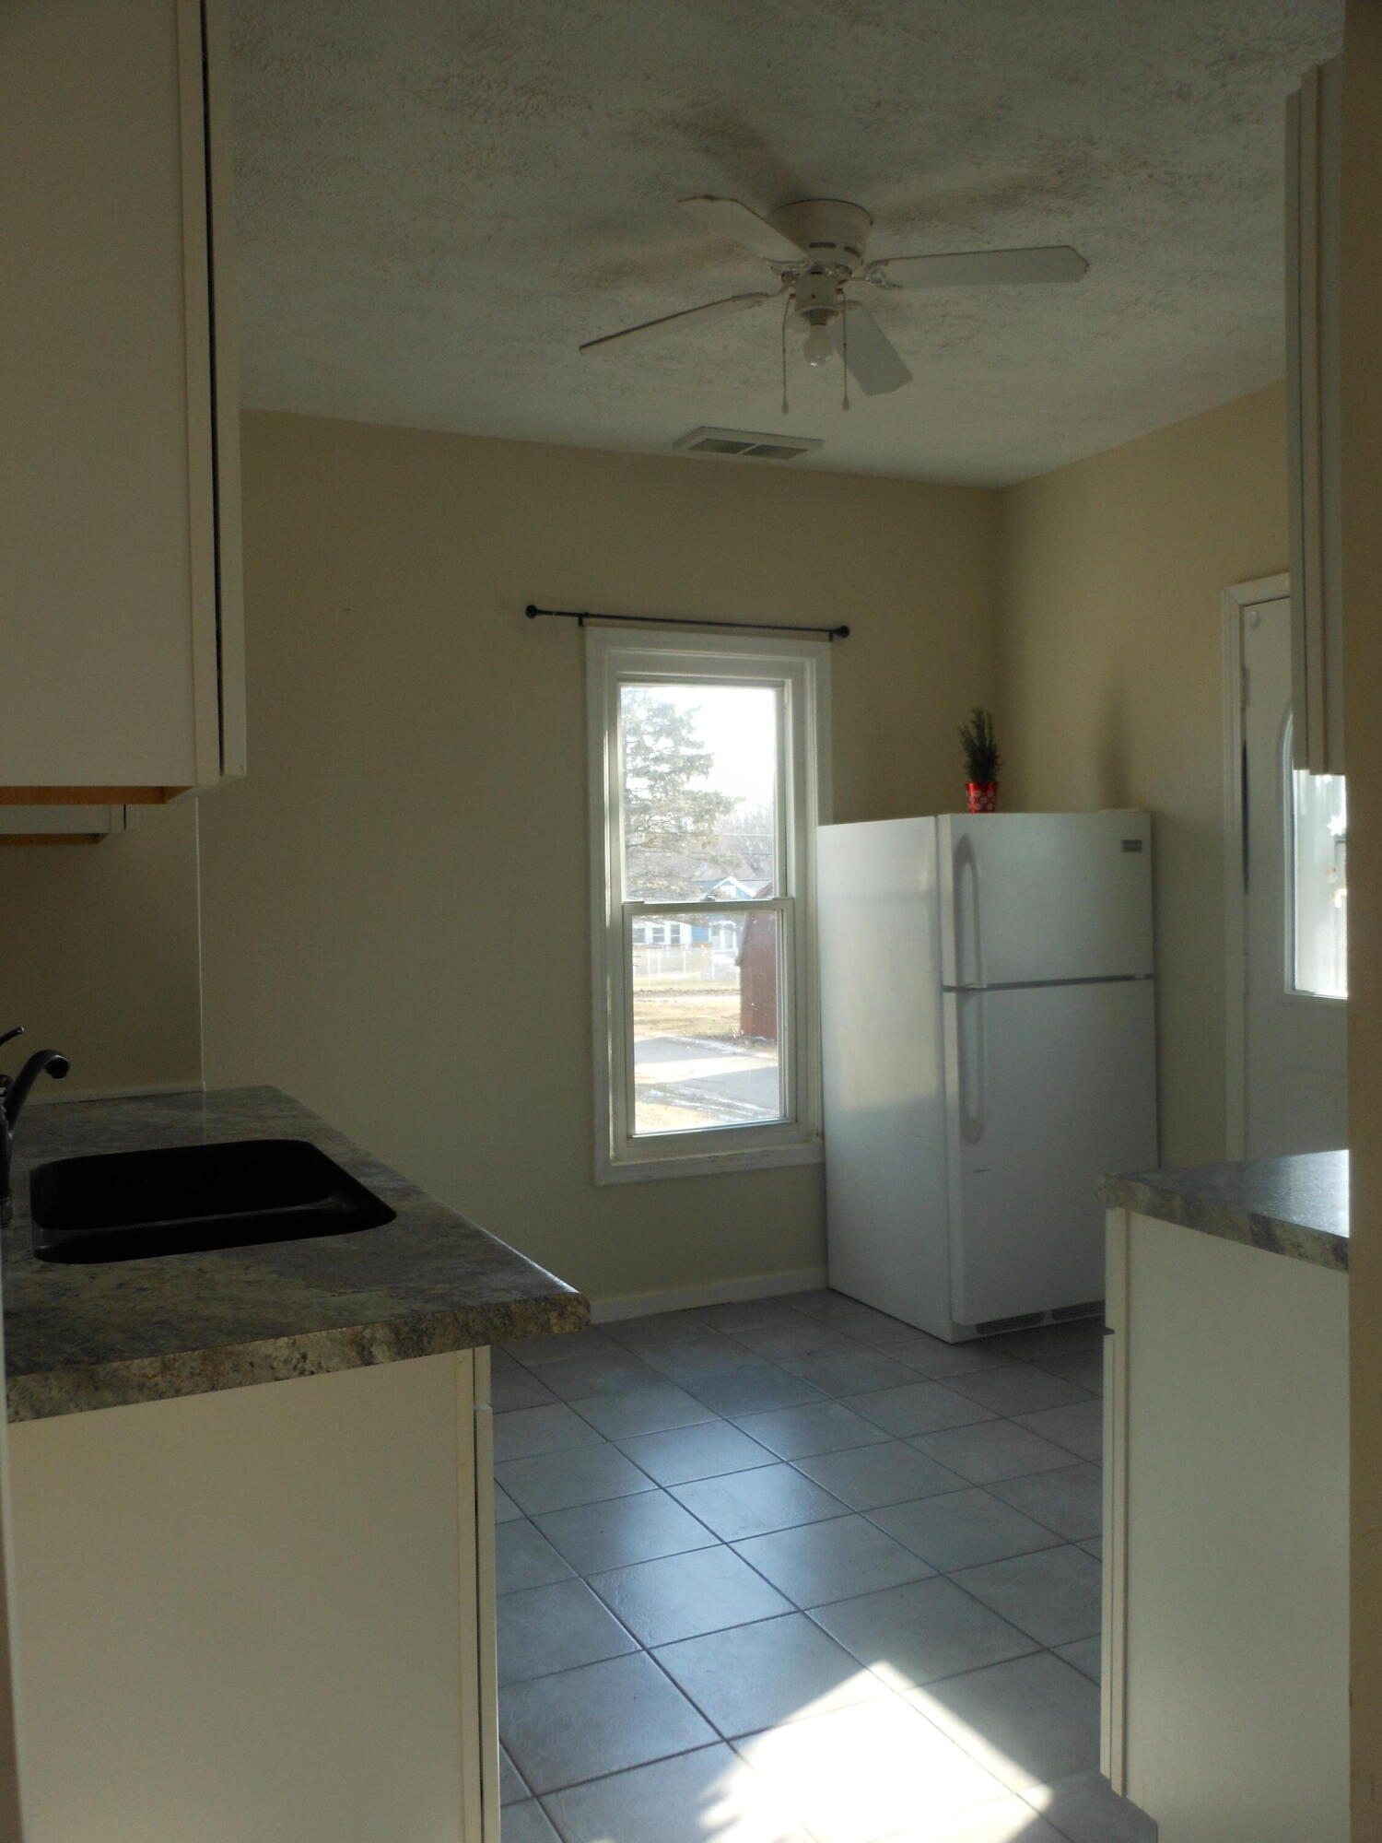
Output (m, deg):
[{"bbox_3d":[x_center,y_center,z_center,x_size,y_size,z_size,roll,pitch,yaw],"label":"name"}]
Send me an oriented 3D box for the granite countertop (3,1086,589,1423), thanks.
[{"bbox_3d":[-0.757,0.371,2.070,0.641,0.040,1.715,-1,2,-25],"label":"granite countertop"}]

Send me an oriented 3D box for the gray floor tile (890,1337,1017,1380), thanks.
[{"bbox_3d":[0.717,1.211,4.140,0.303,0.010,0.303,-2,2,-25],"label":"gray floor tile"}]

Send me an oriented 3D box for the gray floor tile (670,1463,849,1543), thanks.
[{"bbox_3d":[0.144,1.239,3.175,0.303,0.010,0.303,-2,2,-25],"label":"gray floor tile"}]

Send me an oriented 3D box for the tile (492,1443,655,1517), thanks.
[{"bbox_3d":[-0.265,1.233,3.301,0.302,0.010,0.302,-1,2,-25],"label":"tile"}]

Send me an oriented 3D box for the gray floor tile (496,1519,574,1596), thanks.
[{"bbox_3d":[-0.411,1.254,2.914,0.303,0.010,0.303,-2,2,-25],"label":"gray floor tile"}]

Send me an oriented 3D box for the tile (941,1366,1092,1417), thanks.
[{"bbox_3d":[0.836,1.205,3.824,0.302,0.010,0.302,-1,2,-25],"label":"tile"}]

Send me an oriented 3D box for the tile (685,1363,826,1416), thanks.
[{"bbox_3d":[0.154,1.214,3.838,0.302,0.010,0.302,-1,2,-25],"label":"tile"}]

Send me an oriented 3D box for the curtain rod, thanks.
[{"bbox_3d":[0.008,-0.902,4.555,1.088,0.055,0.080,-2,2,-25],"label":"curtain rod"}]

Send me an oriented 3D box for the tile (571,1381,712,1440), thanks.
[{"bbox_3d":[-0.117,1.229,3.730,0.303,0.010,0.303,-2,2,-25],"label":"tile"}]

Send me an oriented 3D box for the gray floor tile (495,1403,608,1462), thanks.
[{"bbox_3d":[-0.395,1.237,3.600,0.303,0.010,0.303,-2,2,-25],"label":"gray floor tile"}]

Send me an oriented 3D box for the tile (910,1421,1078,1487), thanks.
[{"bbox_3d":[0.691,1.217,3.418,0.302,0.010,0.302,-1,2,-25],"label":"tile"}]

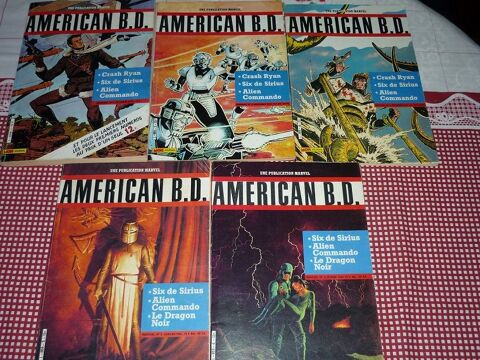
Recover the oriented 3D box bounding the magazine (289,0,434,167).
[{"bbox_3d":[0.157,-0.139,0.679,0.181,0.006,0.263,0,64,-1],"label":"magazine"}]

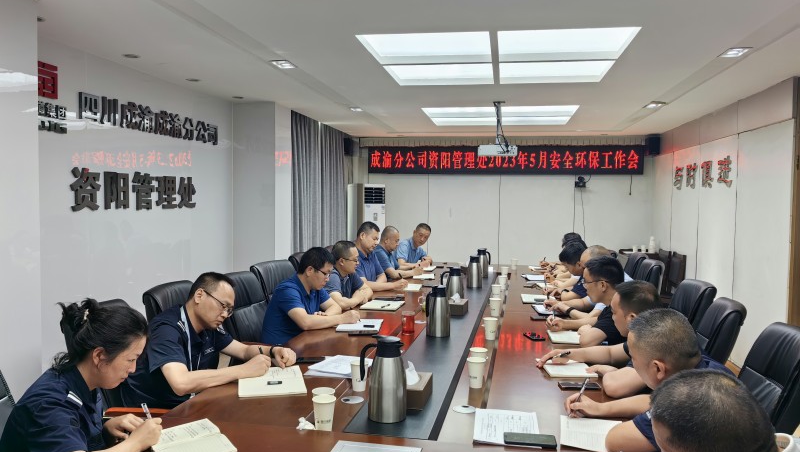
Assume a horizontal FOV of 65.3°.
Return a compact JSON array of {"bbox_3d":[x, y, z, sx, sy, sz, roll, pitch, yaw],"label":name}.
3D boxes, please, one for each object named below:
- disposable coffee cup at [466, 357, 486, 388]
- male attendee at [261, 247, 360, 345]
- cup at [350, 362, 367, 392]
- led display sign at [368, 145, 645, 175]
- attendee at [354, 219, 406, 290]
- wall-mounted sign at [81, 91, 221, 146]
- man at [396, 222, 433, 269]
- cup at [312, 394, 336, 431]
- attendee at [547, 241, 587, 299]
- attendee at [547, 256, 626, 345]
[{"bbox_3d":[0.321,0.614,2.606,0.079,0.110,0.079,1,2,10],"label":"disposable coffee cup"},{"bbox_3d":[-0.530,0.725,3.880,0.700,1.210,0.620,1,3,14],"label":"male attendee"},{"bbox_3d":[-0.163,0.607,2.512,0.072,0.106,0.072,1,2,0],"label":"cup"},{"bbox_3d":[1.513,-0.983,9.370,4.056,0.414,0.090,1,2,11],"label":"led display sign"},{"bbox_3d":[-0.256,0.611,5.453,0.700,1.310,0.600,1,3,14],"label":"attendee"},{"bbox_3d":[-1.828,-0.791,4.806,0.035,0.172,1.870,1,2,10],"label":"wall-mounted sign"},{"bbox_3d":[0.101,0.585,6.985,0.700,1.240,0.580,3,3,40],"label":"man"},{"bbox_3d":[-0.251,0.630,2.073,0.079,0.110,0.079,1,2,0],"label":"cup"},{"bbox_3d":[1.516,0.717,4.967,0.700,1.180,0.580,1,2,11],"label":"attendee"},{"bbox_3d":[1.255,0.791,3.612,0.760,1.215,0.580,1,2,9],"label":"attendee"}]

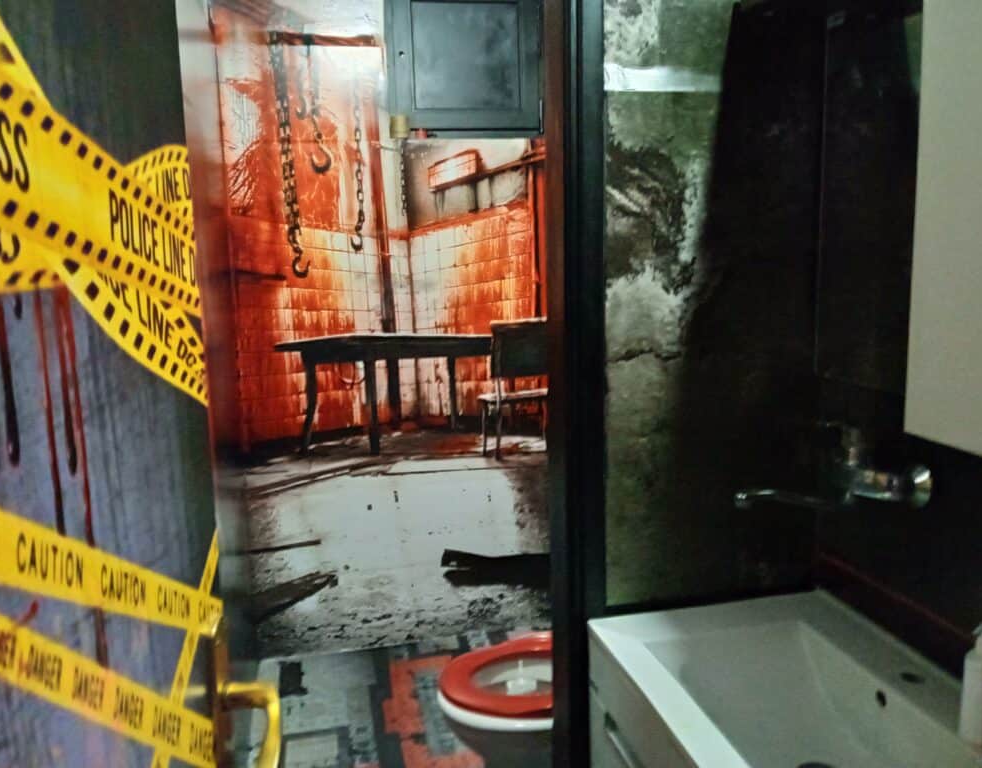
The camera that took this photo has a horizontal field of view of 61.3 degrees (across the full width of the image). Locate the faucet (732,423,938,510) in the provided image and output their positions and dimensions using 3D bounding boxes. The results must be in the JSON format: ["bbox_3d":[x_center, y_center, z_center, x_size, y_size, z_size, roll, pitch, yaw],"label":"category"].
[{"bbox_3d":[0.489,0.129,1.244,0.264,0.138,0.210,-4,9,-12],"label":"faucet"}]

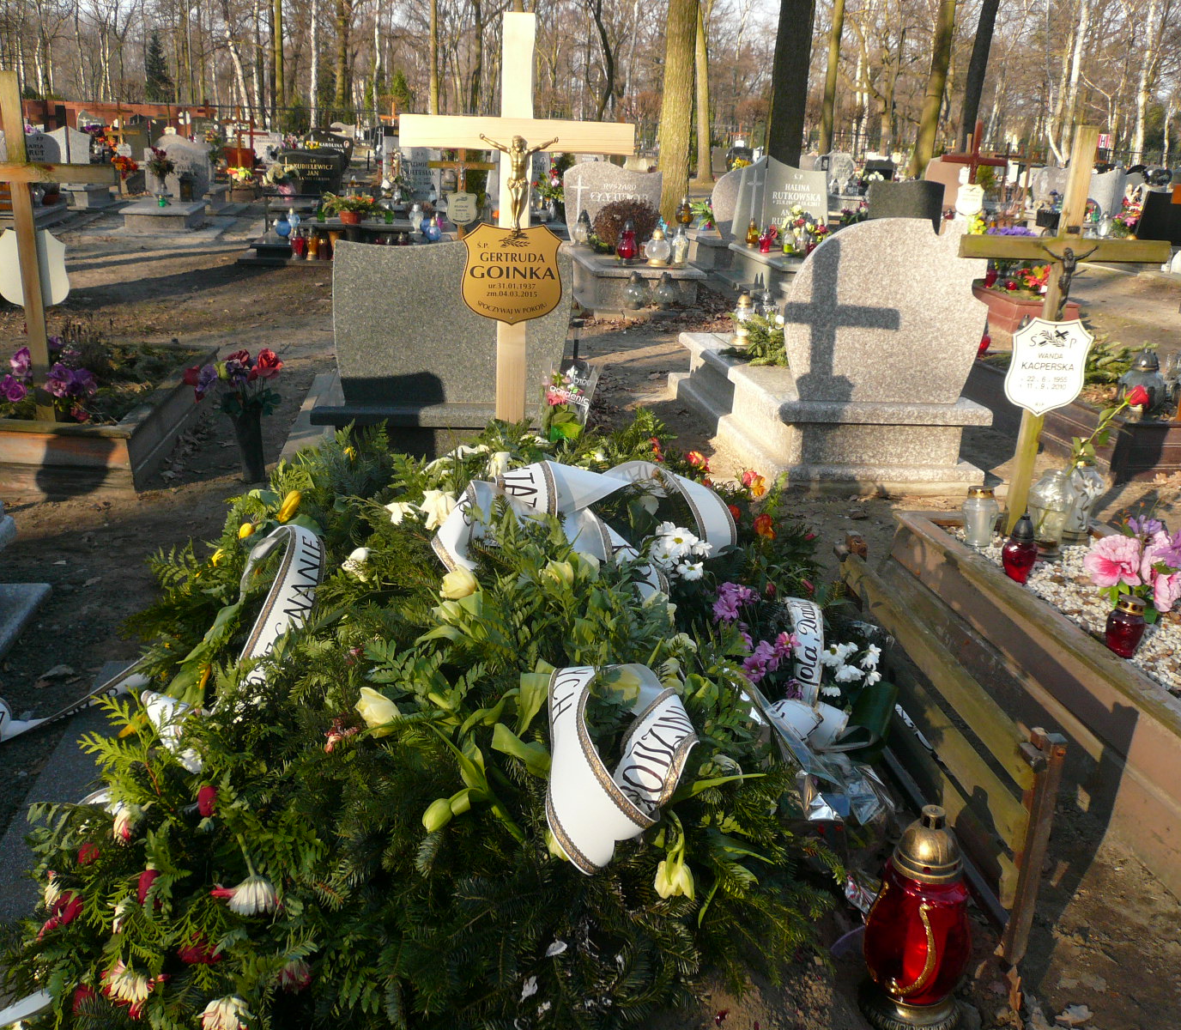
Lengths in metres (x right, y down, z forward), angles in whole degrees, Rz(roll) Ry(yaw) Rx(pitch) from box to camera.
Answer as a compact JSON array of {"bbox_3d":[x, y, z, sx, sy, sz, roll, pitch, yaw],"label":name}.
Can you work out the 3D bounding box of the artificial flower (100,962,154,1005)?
[{"bbox_3d":[-0.762,0.772,1.830,0.078,0.066,0.070,-3,19,-17],"label":"artificial flower"}]

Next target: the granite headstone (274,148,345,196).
[{"bbox_3d":[-4.420,-5.383,17.500,1.050,0.800,0.200,0,18,-9],"label":"granite headstone"}]

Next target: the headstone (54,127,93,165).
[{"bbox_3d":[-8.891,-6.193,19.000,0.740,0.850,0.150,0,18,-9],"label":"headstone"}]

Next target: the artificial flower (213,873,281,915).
[{"bbox_3d":[-0.581,0.640,1.880,0.105,0.058,0.085,-2,19,-14],"label":"artificial flower"}]

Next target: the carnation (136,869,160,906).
[{"bbox_3d":[-0.707,0.596,1.780,0.042,0.050,0.045,0,18,-9],"label":"carnation"}]

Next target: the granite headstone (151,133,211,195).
[{"bbox_3d":[-6.280,-5.328,17.000,0.950,0.950,0.250,0,18,-9],"label":"granite headstone"}]

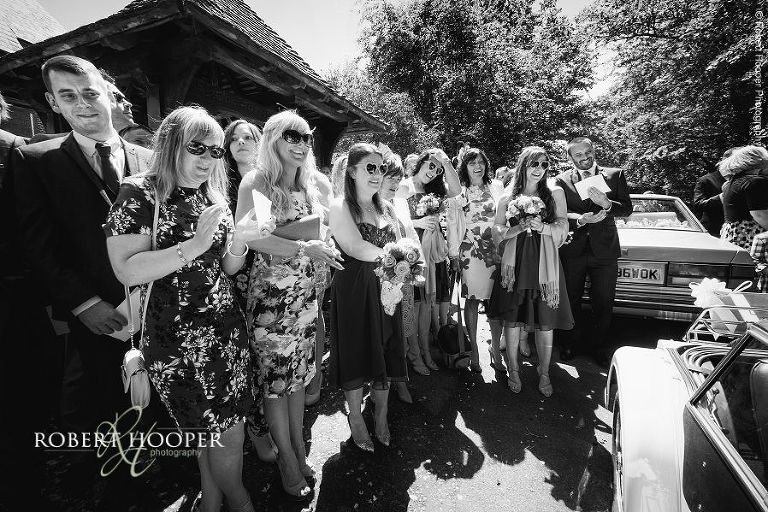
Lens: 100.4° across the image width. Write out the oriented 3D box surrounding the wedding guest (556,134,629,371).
[{"bbox_3d":[1.675,-0.017,2.571,0.560,1.810,0.460,5,10,33],"label":"wedding guest"}]

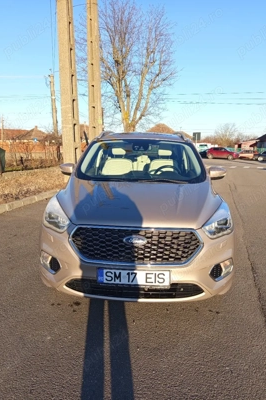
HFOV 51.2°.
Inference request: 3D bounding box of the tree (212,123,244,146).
[{"bbox_3d":[19.477,-12.424,56.673,5.800,6.600,5.400,0,11,0],"label":"tree"}]

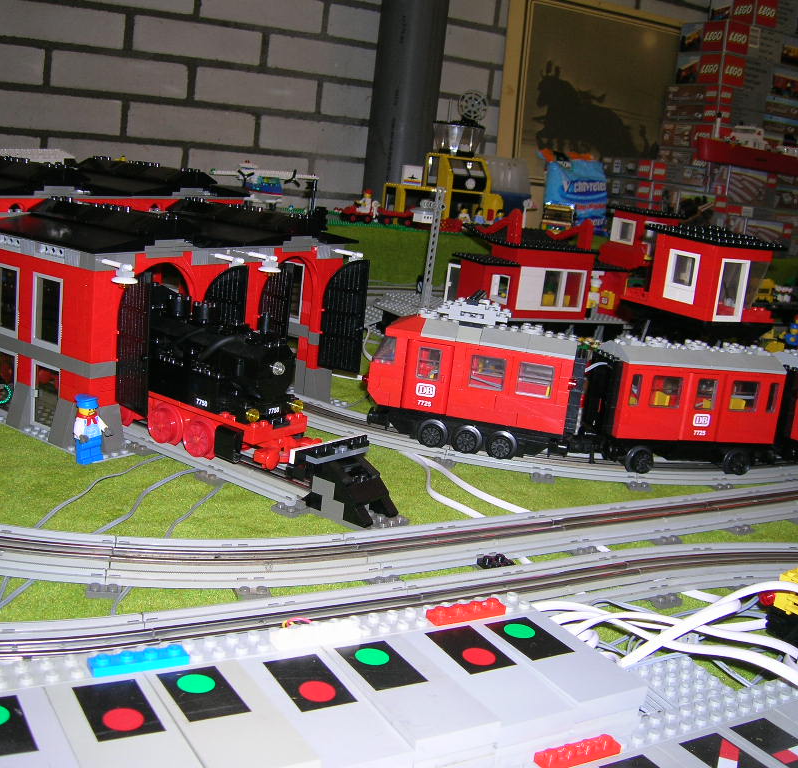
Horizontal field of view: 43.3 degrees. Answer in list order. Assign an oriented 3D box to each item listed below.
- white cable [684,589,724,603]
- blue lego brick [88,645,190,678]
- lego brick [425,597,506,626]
[{"bbox_3d":[0.154,0.107,0.507,0.023,0.005,0.006,13,15,28],"label":"white cable"},{"bbox_3d":[-0.087,0.093,0.341,0.032,0.005,0.008,-2,15,-26],"label":"blue lego brick"},{"bbox_3d":[0.027,0.090,0.398,0.032,0.005,0.008,-2,15,-26],"label":"lego brick"}]

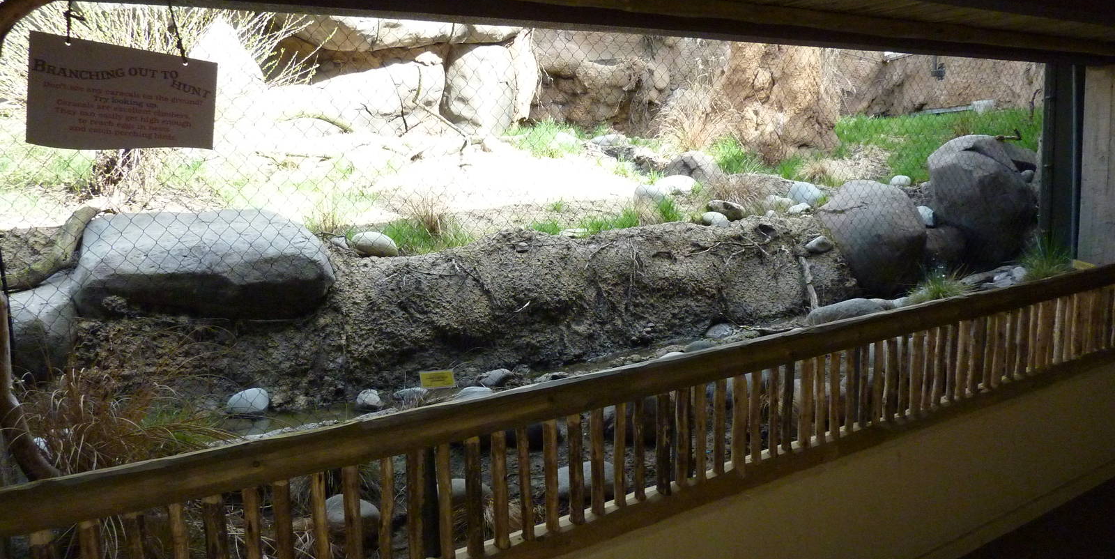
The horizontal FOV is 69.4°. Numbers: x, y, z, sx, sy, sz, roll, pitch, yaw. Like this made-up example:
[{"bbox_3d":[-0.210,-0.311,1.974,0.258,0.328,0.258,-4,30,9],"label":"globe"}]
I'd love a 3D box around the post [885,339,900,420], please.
[{"bbox_3d":[1.206,0.362,2.915,0.039,0.286,0.039,-7,9,-33],"label":"post"}]

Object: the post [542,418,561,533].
[{"bbox_3d":[-0.015,0.496,2.066,0.036,0.297,0.036,-2,9,0],"label":"post"}]

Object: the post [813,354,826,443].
[{"bbox_3d":[0.851,0.383,2.606,0.037,0.294,0.037,-7,10,-32],"label":"post"}]

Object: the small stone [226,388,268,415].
[{"bbox_3d":[-1.539,0.607,3.995,0.198,0.136,0.170,-5,8,-22],"label":"small stone"}]

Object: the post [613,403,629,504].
[{"bbox_3d":[0.172,0.467,2.182,0.032,0.282,0.032,-2,9,0],"label":"post"}]

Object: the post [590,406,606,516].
[{"bbox_3d":[0.112,0.493,2.214,0.037,0.292,0.037,-2,9,0],"label":"post"}]

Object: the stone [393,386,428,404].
[{"bbox_3d":[-0.744,0.593,4.104,0.175,0.085,0.130,-3,8,-11],"label":"stone"}]

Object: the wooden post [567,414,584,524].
[{"bbox_3d":[0.049,0.506,2.175,0.040,0.299,0.040,-2,9,0],"label":"wooden post"}]

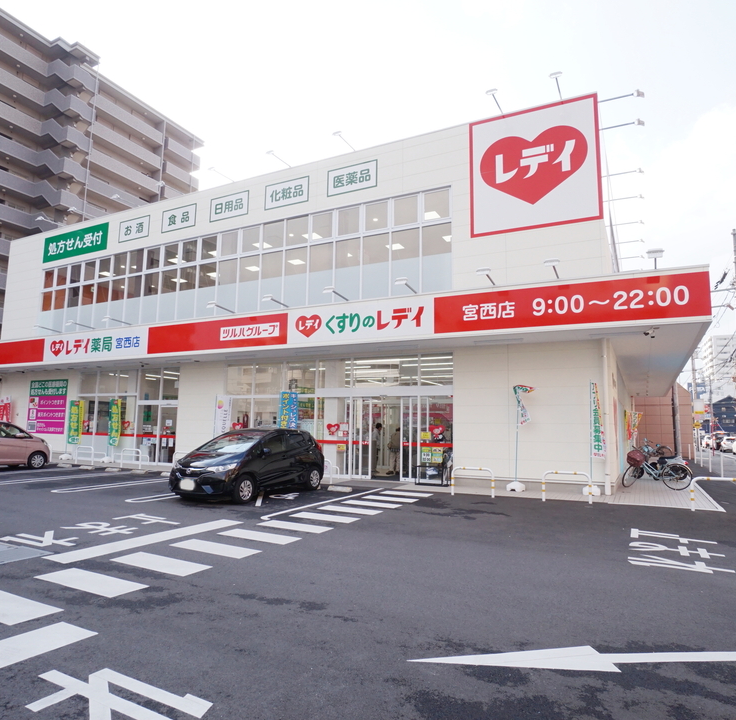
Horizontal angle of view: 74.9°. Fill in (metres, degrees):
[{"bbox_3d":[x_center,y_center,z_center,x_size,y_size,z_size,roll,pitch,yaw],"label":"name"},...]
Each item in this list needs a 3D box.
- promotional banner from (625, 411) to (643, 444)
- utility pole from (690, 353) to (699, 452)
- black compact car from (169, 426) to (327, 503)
[{"bbox_3d":[14.940,3.812,26.943,0.750,1.850,0.300,-3,-9,26],"label":"promotional banner"},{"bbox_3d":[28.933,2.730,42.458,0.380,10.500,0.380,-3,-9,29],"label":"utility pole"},{"bbox_3d":[-2.722,2.388,11.386,1.695,1.525,3.955,-3,-9,26],"label":"black compact car"}]

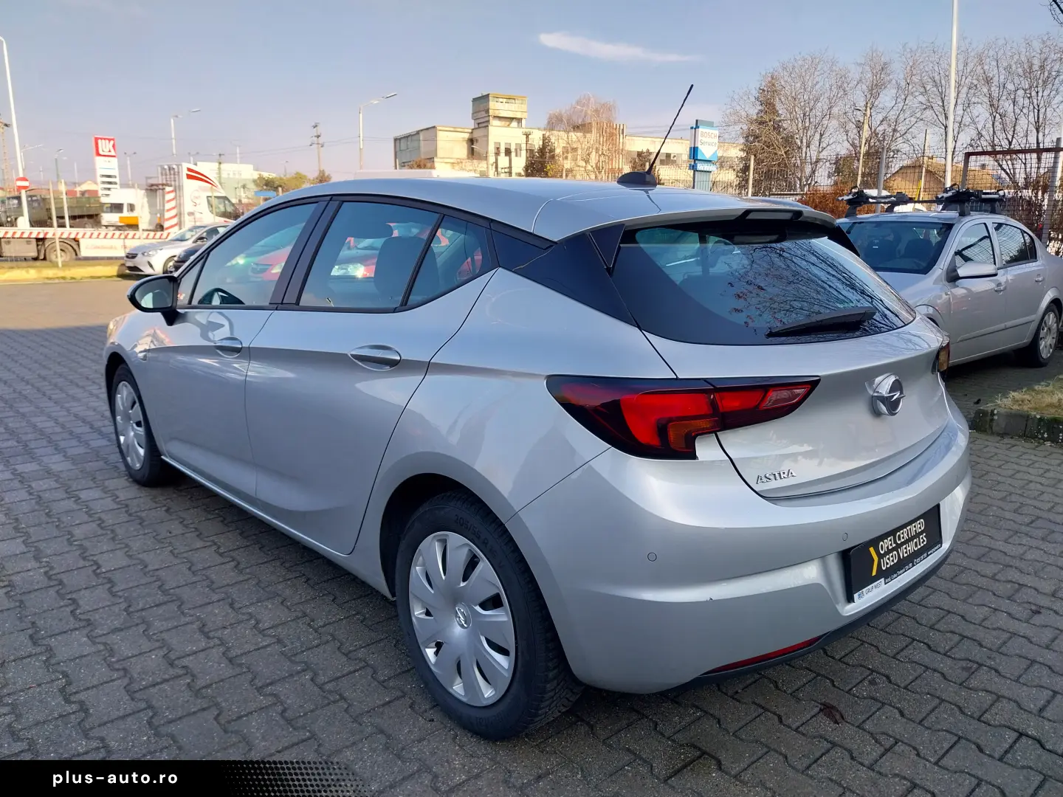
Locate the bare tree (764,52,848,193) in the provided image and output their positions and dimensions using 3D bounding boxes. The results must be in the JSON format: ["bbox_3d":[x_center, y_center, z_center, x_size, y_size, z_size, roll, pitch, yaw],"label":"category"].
[{"bbox_3d":[11.606,-10.369,34.812,3.738,8.898,3.738,4,12,17],"label":"bare tree"}]

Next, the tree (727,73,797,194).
[{"bbox_3d":[11.524,-11.778,40.433,3.748,8.822,3.748,0,12,0],"label":"tree"}]

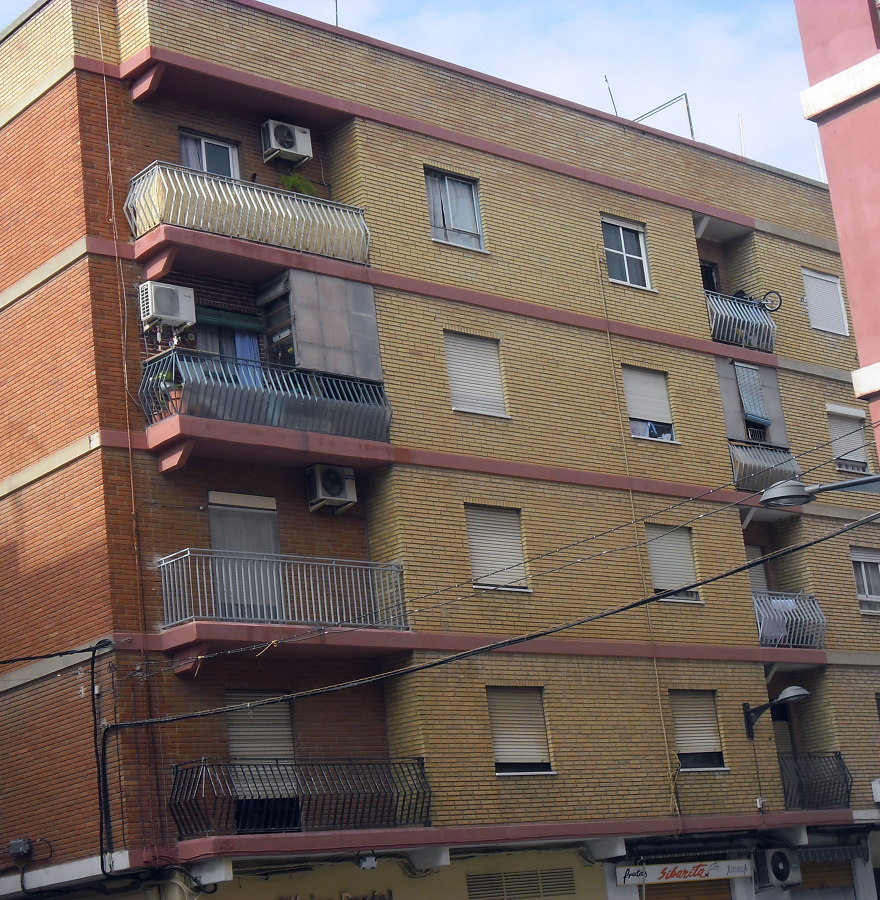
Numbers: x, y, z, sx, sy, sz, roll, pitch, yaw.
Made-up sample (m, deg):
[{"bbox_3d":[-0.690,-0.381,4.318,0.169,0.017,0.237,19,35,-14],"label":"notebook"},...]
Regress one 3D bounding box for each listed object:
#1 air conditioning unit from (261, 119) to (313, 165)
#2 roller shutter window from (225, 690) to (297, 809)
[{"bbox_3d":[-2.395,-4.804,28.177,0.773,0.497,0.260,7,-21,-41],"label":"air conditioning unit"},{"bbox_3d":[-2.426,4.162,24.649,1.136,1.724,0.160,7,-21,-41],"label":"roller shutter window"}]

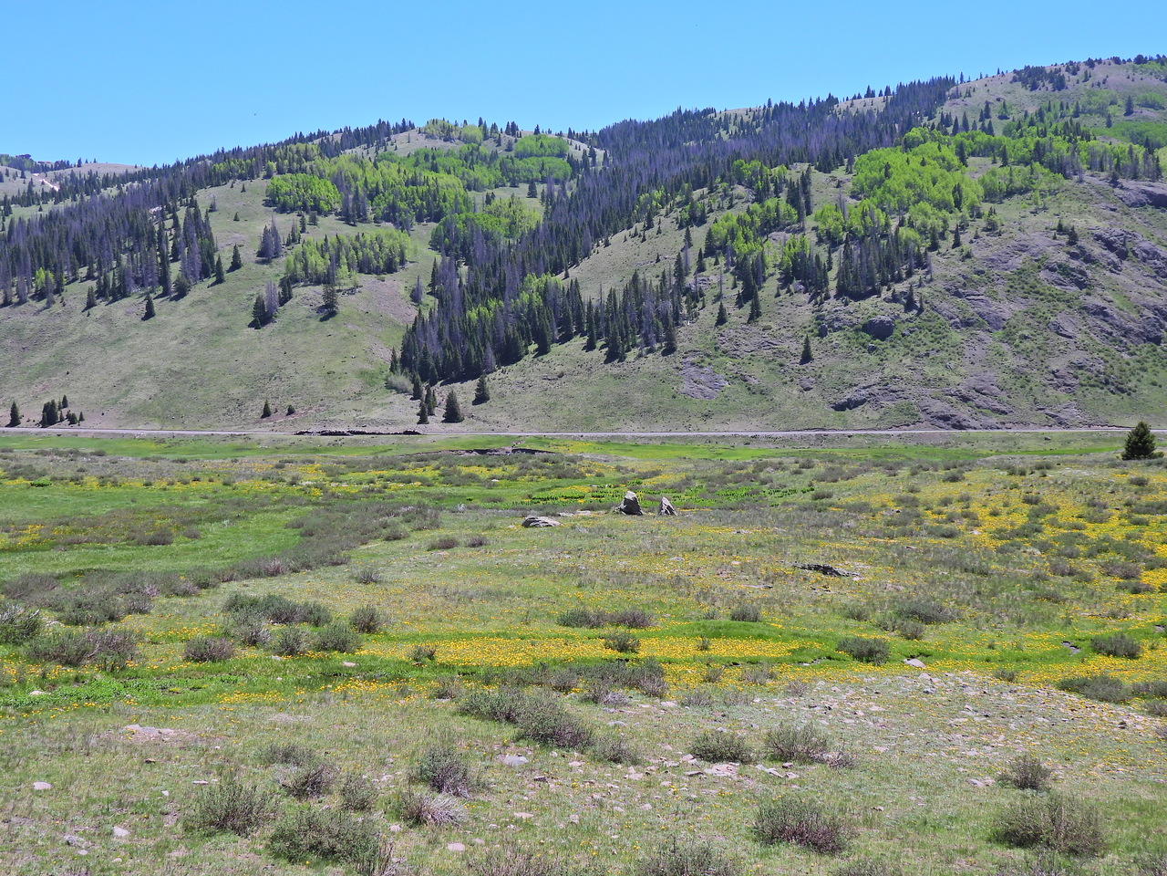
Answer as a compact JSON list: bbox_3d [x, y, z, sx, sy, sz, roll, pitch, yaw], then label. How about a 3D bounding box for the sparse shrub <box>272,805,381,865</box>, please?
[{"bbox_3d":[-2.582,3.943,14.428,1.107,0.552,0.974,0,1,0],"label":"sparse shrub"}]

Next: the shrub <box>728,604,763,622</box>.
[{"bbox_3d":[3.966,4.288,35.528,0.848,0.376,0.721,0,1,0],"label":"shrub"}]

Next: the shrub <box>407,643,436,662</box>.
[{"bbox_3d":[-2.381,3.159,21.330,0.427,0.270,0.363,0,1,0],"label":"shrub"}]

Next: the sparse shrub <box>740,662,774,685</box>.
[{"bbox_3d":[2.344,3.181,19.565,0.440,0.270,0.374,0,1,0],"label":"sparse shrub"}]

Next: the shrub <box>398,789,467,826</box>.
[{"bbox_3d":[-1.629,3.982,15.652,0.748,0.374,0.658,0,1,0],"label":"shrub"}]

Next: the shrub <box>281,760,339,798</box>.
[{"bbox_3d":[-2.592,3.232,13.758,0.548,0.331,0.466,0,1,0],"label":"shrub"}]

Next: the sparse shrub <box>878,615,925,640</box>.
[{"bbox_3d":[6.375,3.796,29.086,0.951,0.452,0.837,0,1,0],"label":"sparse shrub"}]

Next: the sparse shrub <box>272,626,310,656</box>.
[{"bbox_3d":[-5.434,3.772,26.958,0.712,0.515,0.627,0,1,0],"label":"sparse shrub"}]

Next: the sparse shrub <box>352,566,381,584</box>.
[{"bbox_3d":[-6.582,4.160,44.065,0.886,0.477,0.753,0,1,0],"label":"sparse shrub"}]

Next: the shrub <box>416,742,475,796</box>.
[{"bbox_3d":[-1.322,3.163,13.875,0.553,0.477,0.470,0,1,0],"label":"shrub"}]

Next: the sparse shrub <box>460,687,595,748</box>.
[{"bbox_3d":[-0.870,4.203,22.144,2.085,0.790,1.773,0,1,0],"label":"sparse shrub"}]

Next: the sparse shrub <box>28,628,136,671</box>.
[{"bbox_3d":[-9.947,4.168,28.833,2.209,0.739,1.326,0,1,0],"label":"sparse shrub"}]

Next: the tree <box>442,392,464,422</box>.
[{"bbox_3d":[-42.869,-10.307,475.000,7.170,10.157,7.170,0,1,0],"label":"tree"}]

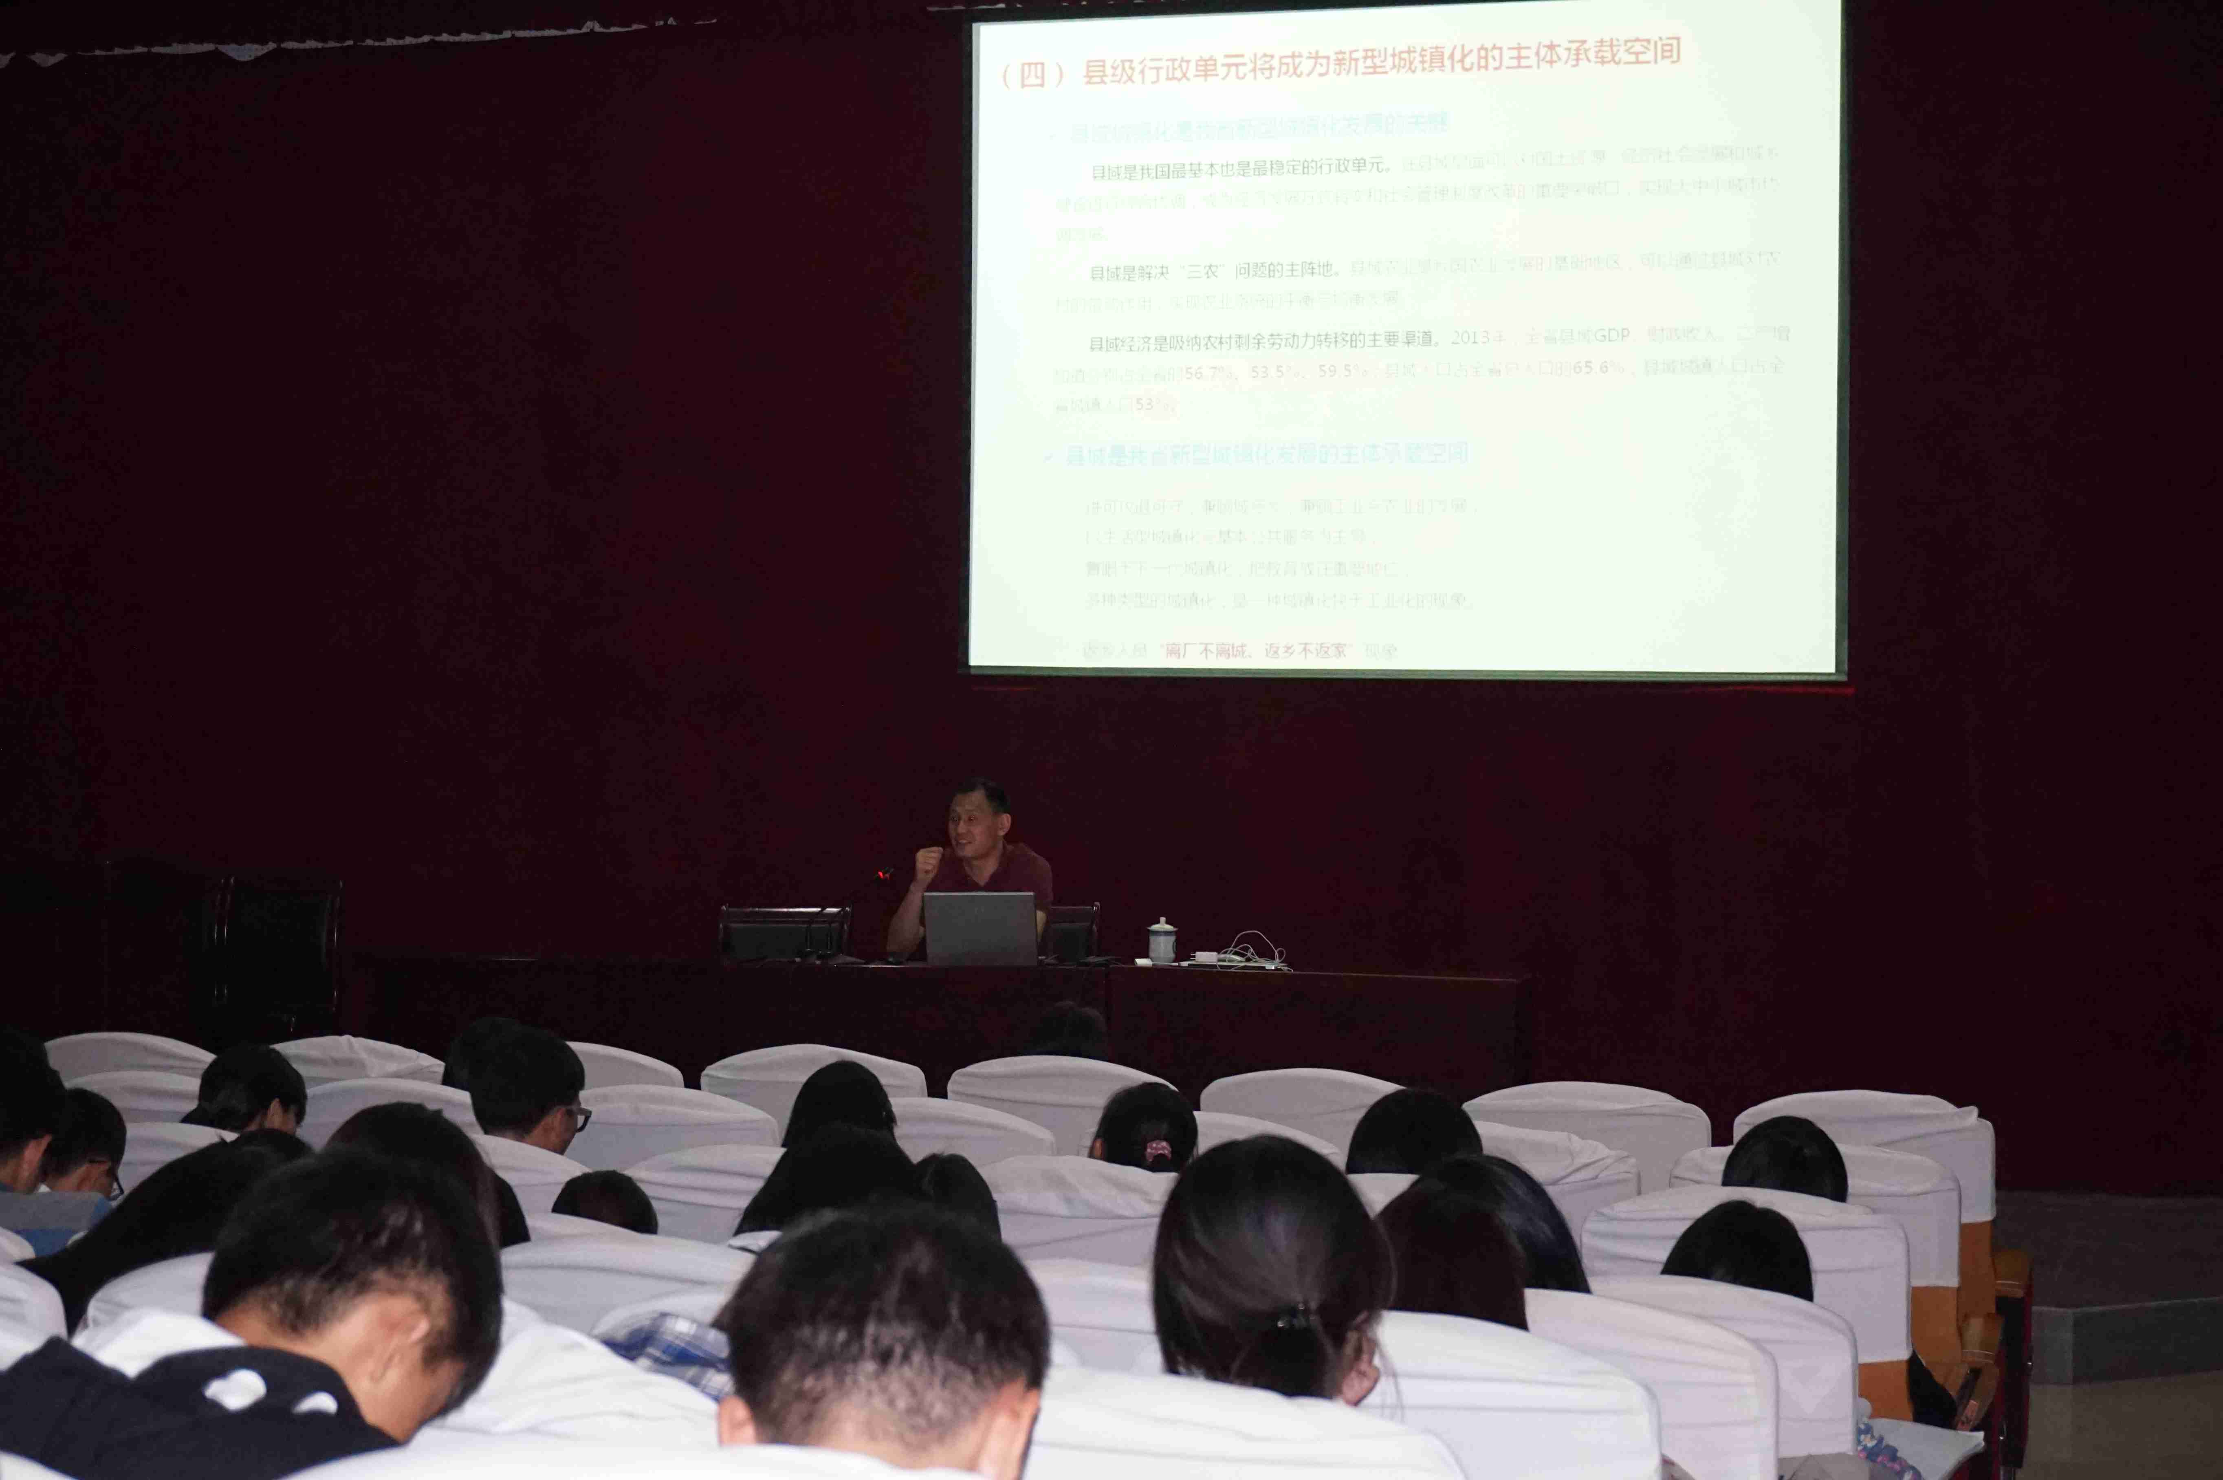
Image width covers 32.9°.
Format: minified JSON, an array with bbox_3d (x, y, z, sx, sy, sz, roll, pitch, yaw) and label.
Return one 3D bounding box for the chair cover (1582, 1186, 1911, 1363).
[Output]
[{"bbox_3d":[1.116,0.936,6.600,0.550,0.285,0.170,0,1,17],"label":"chair cover"}]

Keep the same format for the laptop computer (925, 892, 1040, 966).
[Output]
[{"bbox_3d":[-0.346,0.558,11.199,0.345,0.225,0.310,0,1,14],"label":"laptop computer"}]

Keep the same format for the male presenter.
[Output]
[{"bbox_3d":[-0.381,0.769,11.690,0.520,1.290,0.700,0,1,20],"label":"male presenter"}]

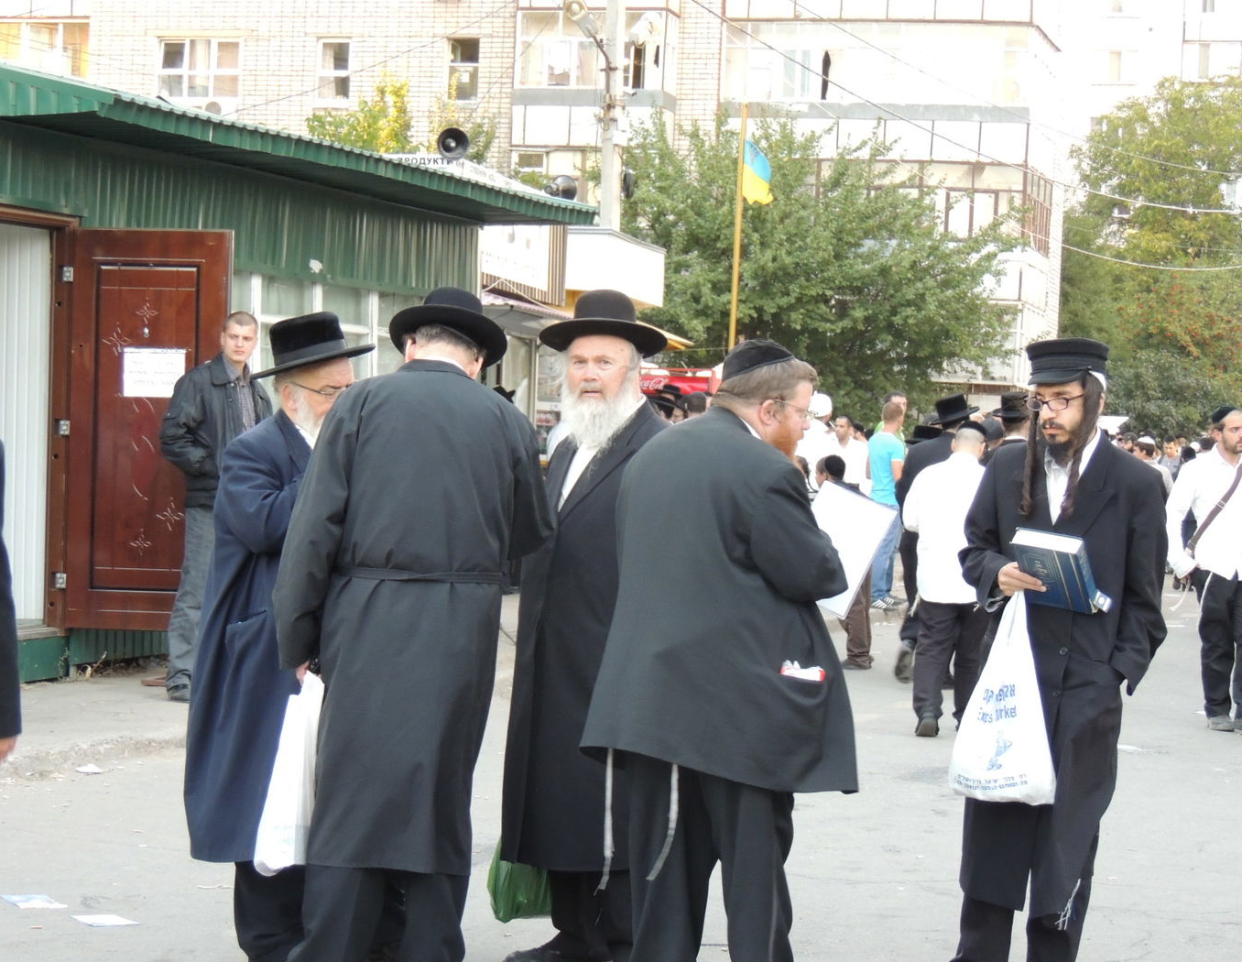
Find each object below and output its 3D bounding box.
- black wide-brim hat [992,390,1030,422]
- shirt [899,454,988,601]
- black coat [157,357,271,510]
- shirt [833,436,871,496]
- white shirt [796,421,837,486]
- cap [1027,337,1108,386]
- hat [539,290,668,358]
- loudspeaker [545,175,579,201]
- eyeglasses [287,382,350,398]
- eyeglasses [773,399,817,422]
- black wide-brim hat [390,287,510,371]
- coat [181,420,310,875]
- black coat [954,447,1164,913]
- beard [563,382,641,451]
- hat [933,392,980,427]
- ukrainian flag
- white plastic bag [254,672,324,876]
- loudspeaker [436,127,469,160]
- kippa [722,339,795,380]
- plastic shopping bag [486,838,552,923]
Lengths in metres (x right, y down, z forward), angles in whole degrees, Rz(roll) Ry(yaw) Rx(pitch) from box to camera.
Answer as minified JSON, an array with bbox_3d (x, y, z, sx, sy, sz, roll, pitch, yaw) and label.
[{"bbox_3d":[2.424,-0.477,20.500,0.315,0.135,0.350,2,9,6],"label":"black wide-brim hat"},{"bbox_3d":[1.731,0.242,17.700,0.480,0.790,0.300,2,0,22],"label":"shirt"},{"bbox_3d":[-1.831,-0.229,15.100,0.530,0.690,0.340,1,1,-40],"label":"black coat"},{"bbox_3d":[1.943,-0.048,28.800,0.480,0.700,0.280,2,0,20],"label":"shirt"},{"bbox_3d":[1.312,-0.058,22.800,0.330,0.720,0.500,1,1,-37],"label":"white shirt"},{"bbox_3d":[1.161,-0.308,8.650,0.250,0.120,0.215,-5,5,-45],"label":"cap"},{"bbox_3d":[-0.042,-0.440,8.950,0.345,0.140,0.365,2,-14,17],"label":"hat"},{"bbox_3d":[-0.562,-2.803,32.000,0.260,0.260,0.280,2,0,35],"label":"loudspeaker"},{"bbox_3d":[-0.797,-0.242,8.800,0.140,0.042,0.140,18,9,30],"label":"eyeglasses"},{"bbox_3d":[0.407,-0.172,8.000,0.140,0.042,0.140,20,6,15],"label":"eyeglasses"},{"bbox_3d":[-0.441,-0.385,8.450,0.315,0.130,0.345,12,-27,10],"label":"black wide-brim hat"},{"bbox_3d":[-0.951,0.414,8.850,0.430,1.190,0.530,2,1,23],"label":"coat"},{"bbox_3d":[1.165,0.517,8.800,0.530,1.240,0.360,2,0,18],"label":"black coat"},{"bbox_3d":[-0.053,-0.160,8.650,0.200,0.190,0.150,2,0,14],"label":"beard"},{"bbox_3d":[2.058,-0.443,20.600,0.310,0.140,0.330,-15,7,2],"label":"hat"},{"bbox_3d":[1.641,-3.708,40.000,0.480,0.790,0.220,2,0,6],"label":"ukrainian flag"},{"bbox_3d":[-0.839,0.745,8.500,0.130,0.520,0.260,5,0,-37],"label":"white plastic bag"},{"bbox_3d":[-1.262,-2.524,25.000,0.245,0.245,0.260,2,0,-12],"label":"loudspeaker"},{"bbox_3d":[0.317,-0.296,7.850,0.175,0.072,0.170,-18,0,0],"label":"kippa"},{"bbox_3d":[-0.260,1.029,8.950,0.230,0.310,0.160,2,0,18],"label":"plastic shopping bag"}]

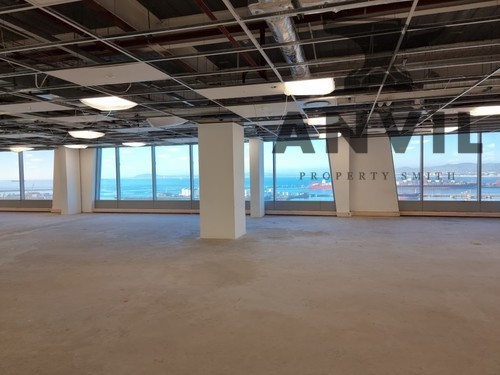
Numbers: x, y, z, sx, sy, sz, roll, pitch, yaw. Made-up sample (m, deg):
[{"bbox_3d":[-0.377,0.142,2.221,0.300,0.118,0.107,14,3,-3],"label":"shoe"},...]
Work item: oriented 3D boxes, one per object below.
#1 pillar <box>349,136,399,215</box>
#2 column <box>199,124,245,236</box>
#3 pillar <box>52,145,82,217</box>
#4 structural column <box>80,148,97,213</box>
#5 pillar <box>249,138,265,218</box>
[{"bbox_3d":[4.524,-0.406,12.738,1.720,2.885,0.420,0,2,16],"label":"pillar"},{"bbox_3d":[-0.616,-0.140,7.938,0.789,2.532,0.765,0,2,16],"label":"column"},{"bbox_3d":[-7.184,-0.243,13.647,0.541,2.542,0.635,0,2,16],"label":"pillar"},{"bbox_3d":[-6.472,-0.262,13.974,0.566,2.532,0.298,0,2,16],"label":"structural column"},{"bbox_3d":[0.225,-0.294,11.530,0.323,2.542,0.496,0,2,16],"label":"pillar"}]

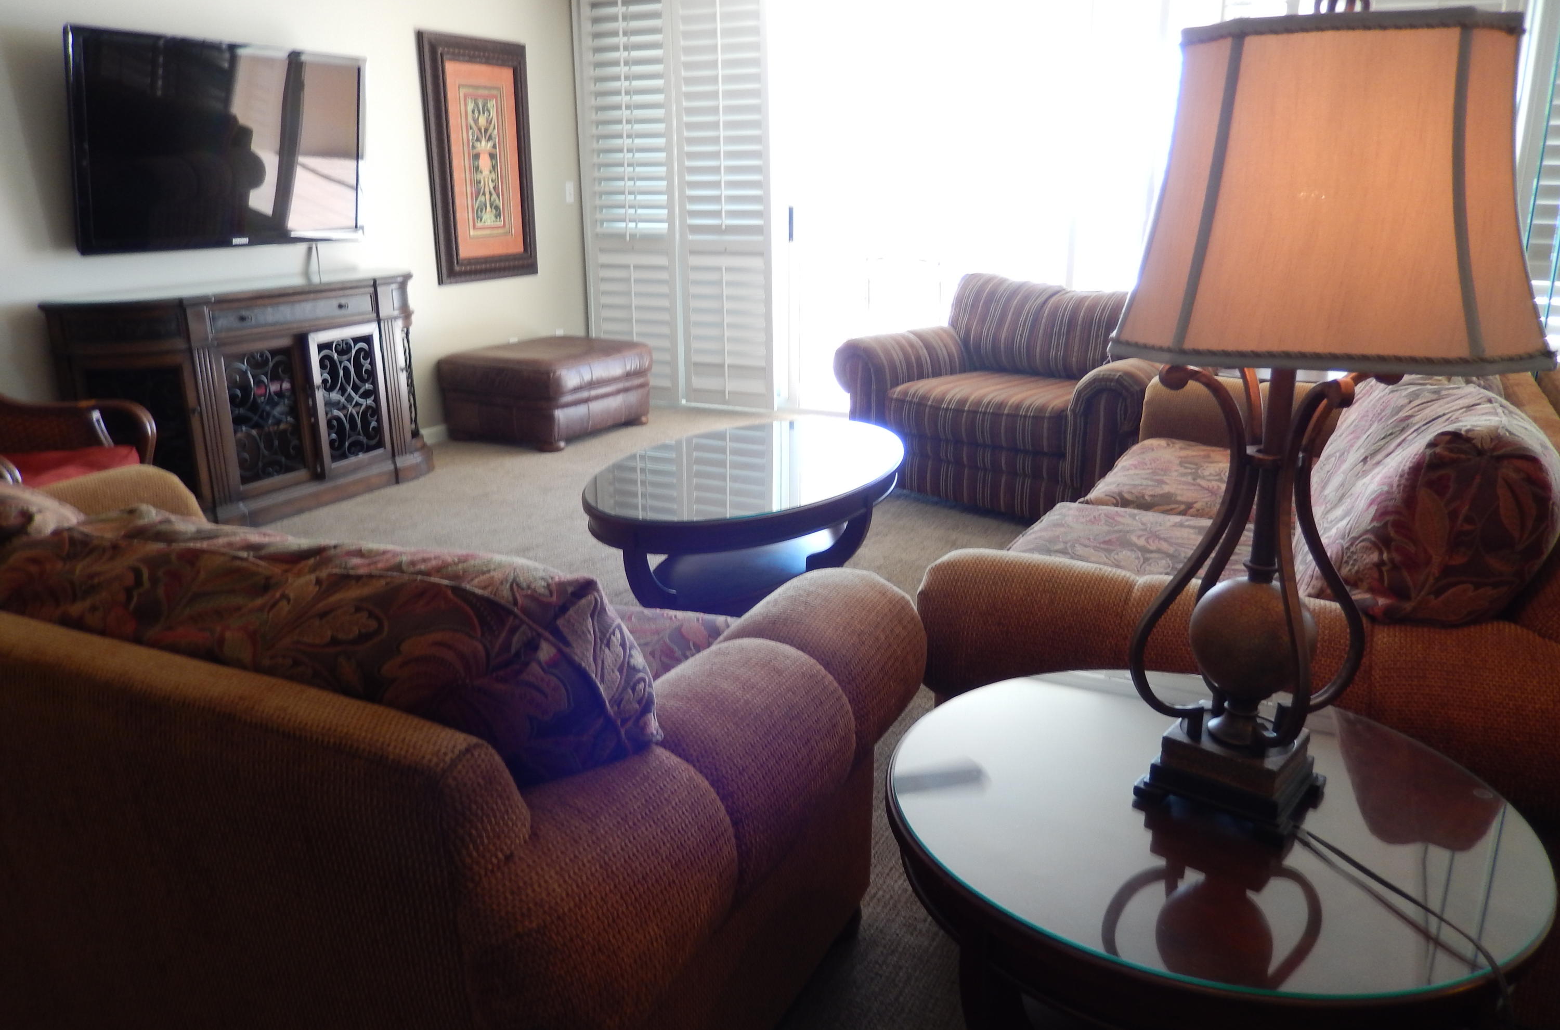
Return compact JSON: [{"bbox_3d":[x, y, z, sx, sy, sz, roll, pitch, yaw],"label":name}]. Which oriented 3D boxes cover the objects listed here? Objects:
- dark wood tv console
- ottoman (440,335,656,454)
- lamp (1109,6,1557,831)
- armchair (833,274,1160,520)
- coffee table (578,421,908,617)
[{"bbox_3d":[-2.097,-0.504,4.705,0.490,0.890,1.600,8,19,27],"label":"dark wood tv console"},{"bbox_3d":[-1.213,-0.661,6.002,0.735,0.425,0.830,9,19,29],"label":"ottoman"},{"bbox_3d":[0.532,-0.076,1.169,0.375,0.840,0.375,6,18,20],"label":"lamp"},{"bbox_3d":[1.062,-0.573,4.845,1.360,0.880,0.950,12,21,36],"label":"armchair"},{"bbox_3d":[-0.075,0.077,3.411,0.840,0.485,1.300,7,19,25],"label":"coffee table"}]

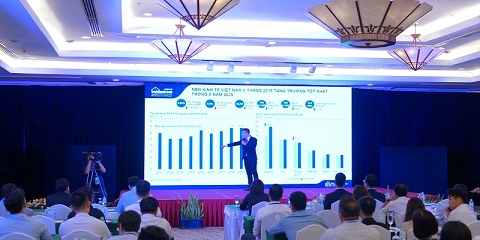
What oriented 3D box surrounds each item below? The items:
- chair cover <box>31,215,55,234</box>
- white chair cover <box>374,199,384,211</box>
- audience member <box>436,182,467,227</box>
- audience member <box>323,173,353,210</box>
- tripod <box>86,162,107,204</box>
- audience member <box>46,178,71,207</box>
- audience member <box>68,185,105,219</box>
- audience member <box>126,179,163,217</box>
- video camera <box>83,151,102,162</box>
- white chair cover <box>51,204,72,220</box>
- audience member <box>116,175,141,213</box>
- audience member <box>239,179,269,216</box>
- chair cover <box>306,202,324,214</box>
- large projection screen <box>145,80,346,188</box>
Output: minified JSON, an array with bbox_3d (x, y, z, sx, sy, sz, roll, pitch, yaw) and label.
[{"bbox_3d":[-2.424,1.632,7.287,0.424,0.959,0.535,0,-3,-11],"label":"chair cover"},{"bbox_3d":[2.037,1.730,9.580,0.424,0.959,0.535,0,-3,-11],"label":"white chair cover"},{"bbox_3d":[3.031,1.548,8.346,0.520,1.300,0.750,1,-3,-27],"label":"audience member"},{"bbox_3d":[1.581,1.547,9.771,0.505,1.343,0.808,1,-3,-14],"label":"audience member"},{"bbox_3d":[-2.911,1.598,12.147,0.800,1.500,0.800,0,-2,-10],"label":"tripod"},{"bbox_3d":[-2.817,1.588,9.345,0.500,1.300,0.750,0,-2,-8],"label":"audience member"},{"bbox_3d":[-1.953,1.485,7.629,0.495,1.283,0.808,0,-3,-5],"label":"audience member"},{"bbox_3d":[-1.256,1.467,7.802,0.505,1.333,0.808,0,-3,-7],"label":"audience member"},{"bbox_3d":[-2.990,0.738,12.180,0.340,0.200,0.340,0,-2,-10],"label":"video camera"},{"bbox_3d":[-2.762,1.755,9.138,0.440,0.950,0.520,0,-2,-10],"label":"white chair cover"},{"bbox_3d":[-1.641,1.548,9.310,0.525,1.313,0.828,0,-3,-6],"label":"audience member"},{"bbox_3d":[0.296,1.583,9.497,0.485,1.252,0.808,1,-3,-14],"label":"audience member"},{"bbox_3d":[1.055,1.710,9.119,0.424,0.959,0.535,0,-3,-11],"label":"chair cover"},{"bbox_3d":[0.319,0.472,16.787,5.920,2.887,0.120,0,-2,-10],"label":"large projection screen"}]

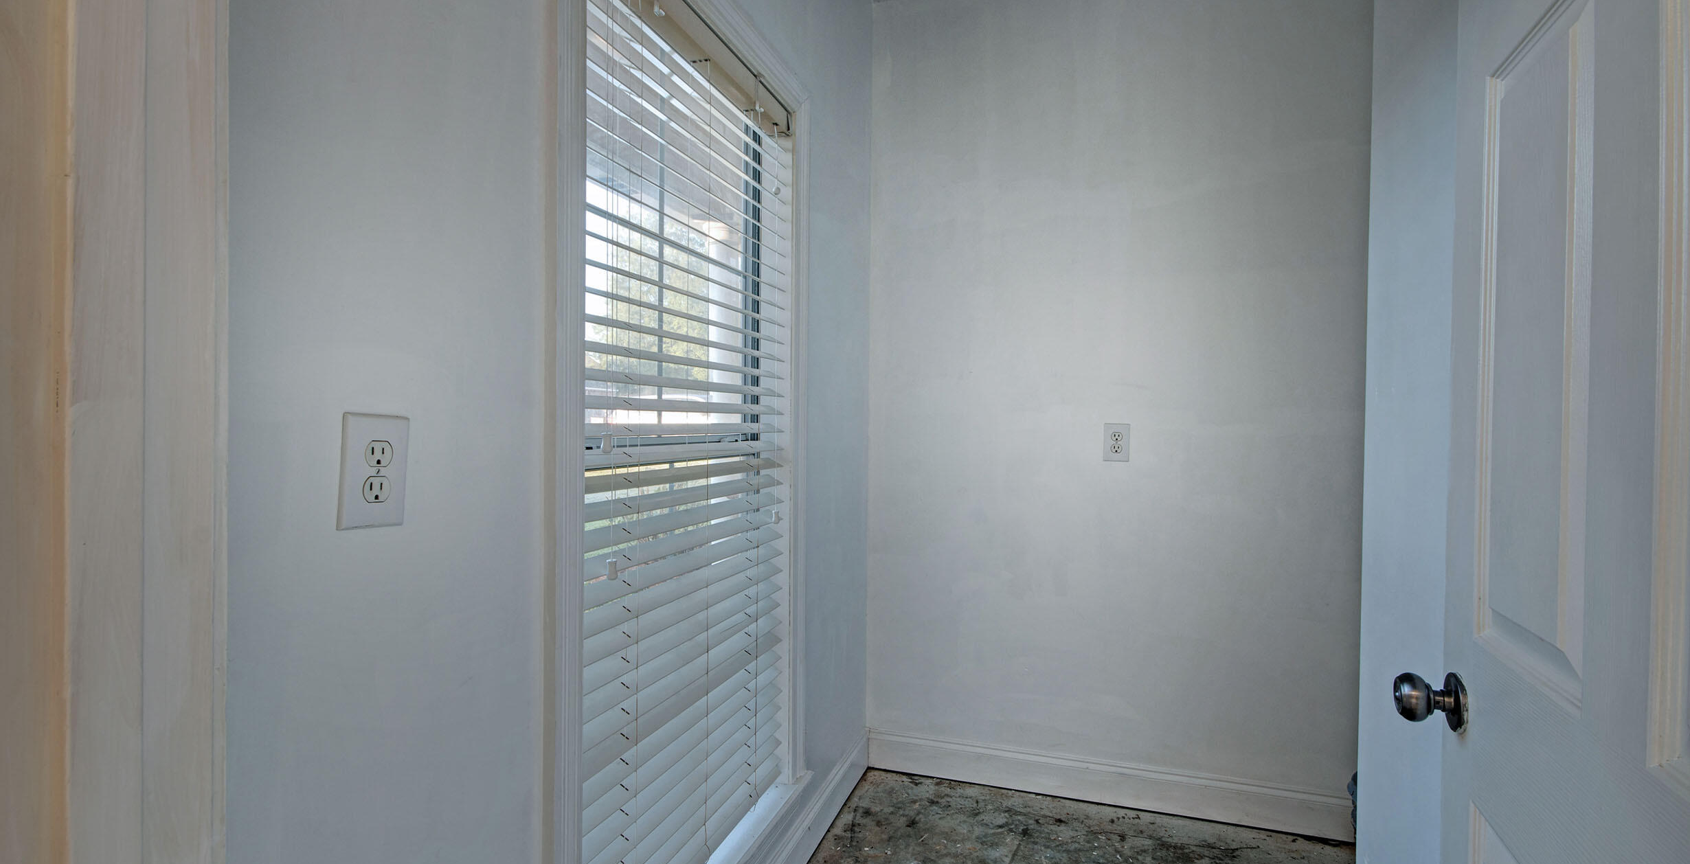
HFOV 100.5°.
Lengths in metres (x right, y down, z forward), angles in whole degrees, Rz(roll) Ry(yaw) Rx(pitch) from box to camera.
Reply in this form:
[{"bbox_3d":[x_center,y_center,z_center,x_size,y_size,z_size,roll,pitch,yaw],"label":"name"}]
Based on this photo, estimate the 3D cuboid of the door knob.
[{"bbox_3d":[0.678,0.312,0.823,0.062,0.065,0.065,1,1,26],"label":"door knob"}]

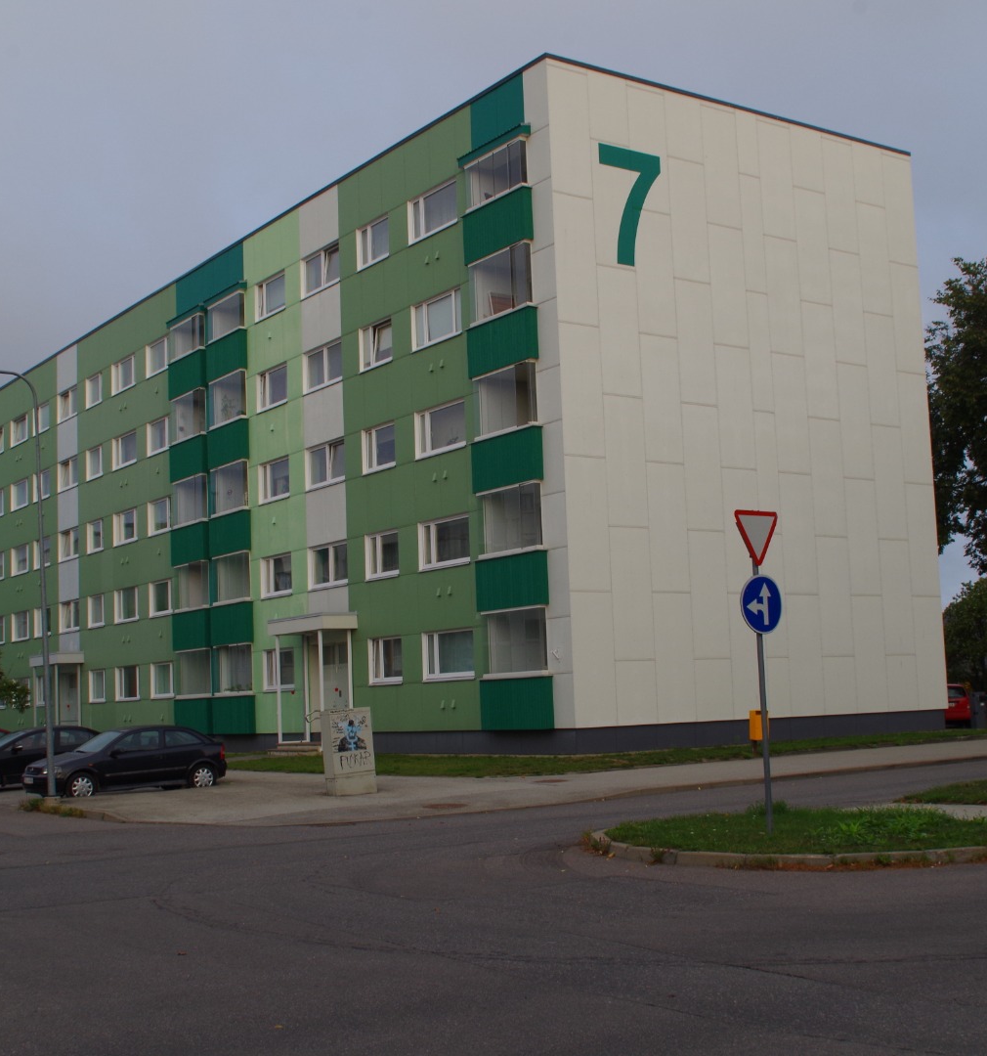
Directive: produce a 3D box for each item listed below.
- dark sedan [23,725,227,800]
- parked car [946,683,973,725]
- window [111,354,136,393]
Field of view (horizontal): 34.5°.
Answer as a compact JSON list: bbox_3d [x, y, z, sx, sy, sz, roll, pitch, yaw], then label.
[{"bbox_3d":[-7.534,4.787,32.596,4.120,1.430,1.710,2,-8,-35],"label":"dark sedan"},{"bbox_3d":[13.703,5.830,52.020,1.730,1.460,4.060,0,-7,-16],"label":"parked car"},{"bbox_3d":[-13.173,-5.493,56.571,0.150,1.130,2.120,2,-8,-34],"label":"window"}]

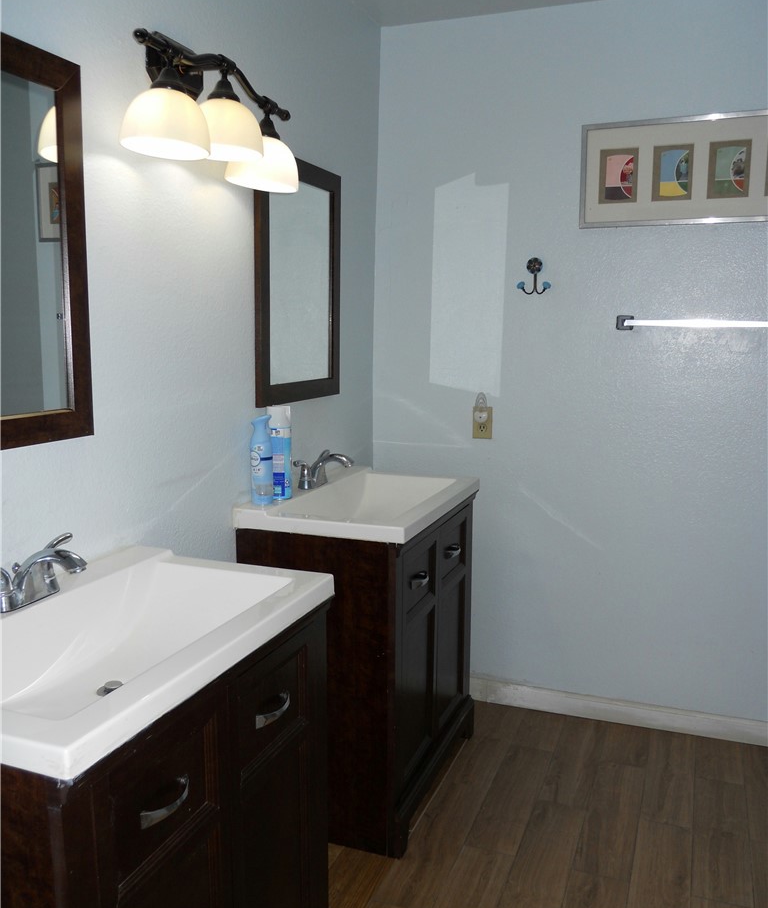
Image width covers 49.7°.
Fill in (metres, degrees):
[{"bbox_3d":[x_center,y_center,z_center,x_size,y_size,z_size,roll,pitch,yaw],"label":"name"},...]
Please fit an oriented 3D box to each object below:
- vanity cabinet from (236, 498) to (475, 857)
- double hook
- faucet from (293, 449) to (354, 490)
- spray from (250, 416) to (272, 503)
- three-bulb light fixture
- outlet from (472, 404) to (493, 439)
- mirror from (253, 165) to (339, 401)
[{"bbox_3d":[-0.043,0.588,2.540,0.482,0.857,0.720,4,9,21],"label":"vanity cabinet"},{"bbox_3d":[0.516,-0.608,2.827,0.112,0.125,0.050,4,9,21],"label":"double hook"},{"bbox_3d":[-0.169,0.049,2.516,0.172,0.107,0.240,4,9,21],"label":"faucet"},{"bbox_3d":[-0.333,0.017,2.277,0.060,0.238,0.058,0,8,0],"label":"spray"},{"bbox_3d":[-0.376,-0.755,1.809,0.220,0.283,0.610,4,9,21],"label":"three-bulb light fixture"},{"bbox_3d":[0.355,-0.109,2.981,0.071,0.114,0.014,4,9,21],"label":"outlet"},{"bbox_3d":[-0.246,-0.510,2.470,0.022,0.699,0.534,4,9,21],"label":"mirror"}]

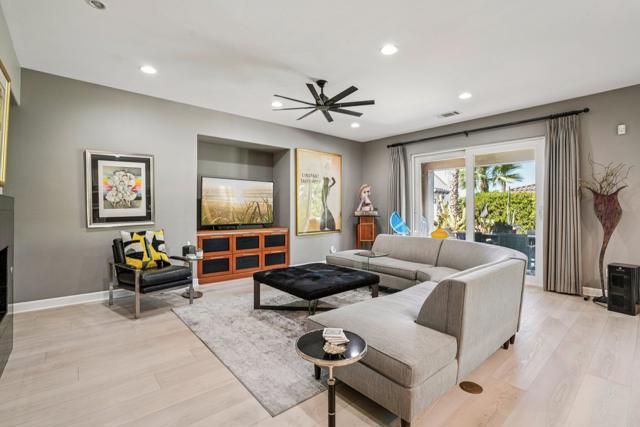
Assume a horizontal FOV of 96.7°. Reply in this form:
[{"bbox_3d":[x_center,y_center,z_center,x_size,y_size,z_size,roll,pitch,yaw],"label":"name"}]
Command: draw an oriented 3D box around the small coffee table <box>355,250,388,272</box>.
[{"bbox_3d":[0.759,0.920,4.302,0.523,0.596,0.536,-1,2,-40],"label":"small coffee table"}]

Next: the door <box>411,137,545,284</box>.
[{"bbox_3d":[2.864,-0.036,5.555,0.121,2.446,2.419,-1,2,-40],"label":"door"}]

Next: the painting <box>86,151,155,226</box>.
[{"bbox_3d":[-2.837,-0.344,4.097,0.811,1.052,0.046,-1,2,-40],"label":"painting"}]

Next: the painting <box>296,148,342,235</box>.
[{"bbox_3d":[0.035,-0.456,6.536,1.353,1.876,0.048,-1,2,-40],"label":"painting"}]

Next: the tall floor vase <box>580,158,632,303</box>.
[{"bbox_3d":[3.895,0.218,3.906,0.415,2.050,0.495,-1,2,-40],"label":"tall floor vase"}]

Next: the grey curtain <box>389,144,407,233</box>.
[{"bbox_3d":[1.792,-0.192,6.605,0.134,2.693,0.516,-1,2,-40],"label":"grey curtain"}]

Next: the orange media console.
[{"bbox_3d":[-1.543,0.737,5.633,1.863,0.864,0.576,-1,2,-40],"label":"orange media console"}]

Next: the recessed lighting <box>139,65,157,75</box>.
[{"bbox_3d":[-2.085,-1.749,3.459,0.185,0.029,0.185,-1,2,-40],"label":"recessed lighting"}]

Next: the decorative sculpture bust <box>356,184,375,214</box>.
[{"bbox_3d":[1.114,-0.350,6.968,0.375,0.697,0.281,0,2,-18],"label":"decorative sculpture bust"}]

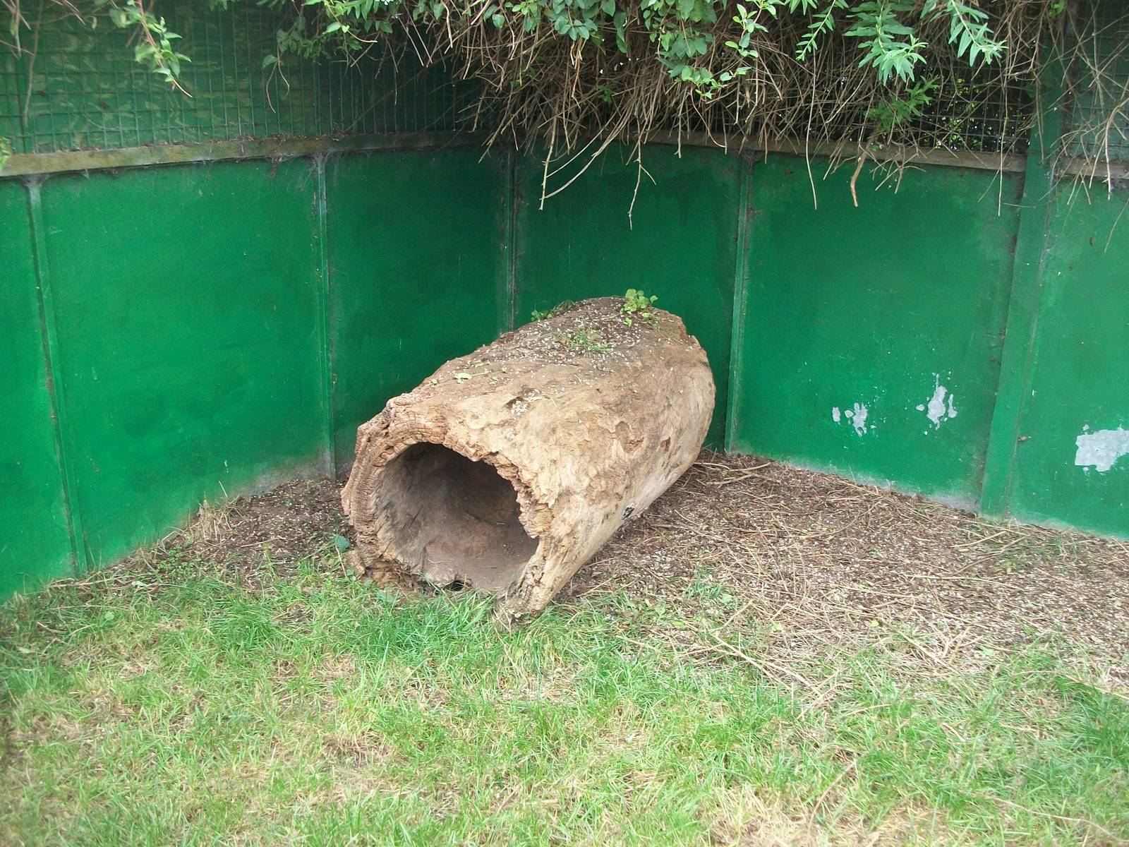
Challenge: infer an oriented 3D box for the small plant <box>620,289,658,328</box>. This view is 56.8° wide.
[{"bbox_3d":[0.263,-0.403,3.658,0.130,0.115,0.125,1,16,0],"label":"small plant"}]

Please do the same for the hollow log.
[{"bbox_3d":[-0.064,0.060,3.384,0.811,0.724,1.206,7,17,21],"label":"hollow log"}]

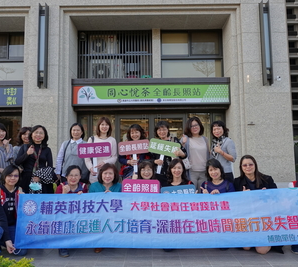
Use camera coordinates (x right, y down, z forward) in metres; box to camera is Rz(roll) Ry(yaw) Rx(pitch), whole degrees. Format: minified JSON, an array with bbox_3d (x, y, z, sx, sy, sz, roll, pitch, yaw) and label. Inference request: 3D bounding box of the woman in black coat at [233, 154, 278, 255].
[{"bbox_3d":[1.276,0.807,3.223,0.540,1.090,0.540,-1,-5,8],"label":"woman in black coat"}]

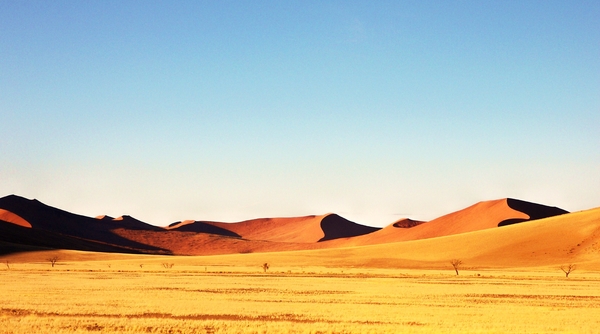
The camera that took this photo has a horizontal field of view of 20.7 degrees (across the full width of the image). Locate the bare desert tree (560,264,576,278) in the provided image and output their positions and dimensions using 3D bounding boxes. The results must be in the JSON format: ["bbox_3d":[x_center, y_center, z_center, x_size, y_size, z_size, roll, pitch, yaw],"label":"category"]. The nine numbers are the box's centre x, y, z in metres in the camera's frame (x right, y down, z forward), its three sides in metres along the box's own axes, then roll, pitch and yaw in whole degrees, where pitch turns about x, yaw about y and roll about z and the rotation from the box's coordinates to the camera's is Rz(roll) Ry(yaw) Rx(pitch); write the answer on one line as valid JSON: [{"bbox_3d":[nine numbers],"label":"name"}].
[{"bbox_3d":[73.324,28.559,450.000,4.200,3.700,3.900,0,-3,0],"label":"bare desert tree"}]

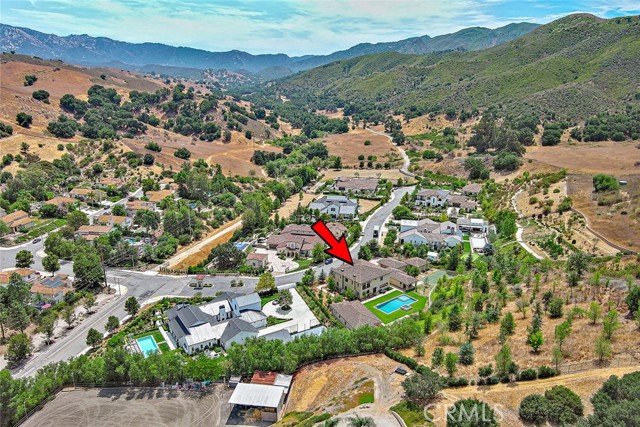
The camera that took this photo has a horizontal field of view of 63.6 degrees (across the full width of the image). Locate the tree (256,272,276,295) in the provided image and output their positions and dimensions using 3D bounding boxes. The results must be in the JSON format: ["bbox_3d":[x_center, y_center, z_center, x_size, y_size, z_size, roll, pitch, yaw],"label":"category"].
[{"bbox_3d":[-19.706,25.701,189.305,7.118,8.083,7.118,0,17,0],"label":"tree"}]

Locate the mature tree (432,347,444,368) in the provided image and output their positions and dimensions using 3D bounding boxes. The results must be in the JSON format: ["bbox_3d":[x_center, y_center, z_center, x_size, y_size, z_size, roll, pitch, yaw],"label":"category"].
[{"bbox_3d":[30.120,36.610,131.070,2.960,5.750,2.960,0,17,0],"label":"mature tree"}]

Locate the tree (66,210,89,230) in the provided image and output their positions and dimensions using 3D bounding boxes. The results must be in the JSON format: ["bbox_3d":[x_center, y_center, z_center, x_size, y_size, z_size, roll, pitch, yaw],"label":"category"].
[{"bbox_3d":[-118.220,3.410,251.370,10.400,9.150,10.400,0,17,0],"label":"tree"}]

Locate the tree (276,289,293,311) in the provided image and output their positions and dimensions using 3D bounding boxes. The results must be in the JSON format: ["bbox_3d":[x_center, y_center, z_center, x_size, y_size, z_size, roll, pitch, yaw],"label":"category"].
[{"bbox_3d":[-11.930,28.890,173.200,5.210,7.280,5.210,0,17,0],"label":"tree"}]

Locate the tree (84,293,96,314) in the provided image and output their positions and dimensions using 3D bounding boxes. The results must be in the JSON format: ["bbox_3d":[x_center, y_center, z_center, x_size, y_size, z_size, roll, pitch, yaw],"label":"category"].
[{"bbox_3d":[-78.307,31.017,176.142,4.325,7.783,4.325,0,17,0],"label":"tree"}]

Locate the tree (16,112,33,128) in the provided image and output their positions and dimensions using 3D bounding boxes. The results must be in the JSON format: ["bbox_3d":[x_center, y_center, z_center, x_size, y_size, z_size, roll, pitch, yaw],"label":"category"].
[{"bbox_3d":[-274.790,-86.480,479.460,14.430,14.290,14.430,0,17,0],"label":"tree"}]

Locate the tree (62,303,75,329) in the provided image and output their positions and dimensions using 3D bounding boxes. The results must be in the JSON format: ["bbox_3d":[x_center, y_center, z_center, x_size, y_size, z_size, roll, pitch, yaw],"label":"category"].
[{"bbox_3d":[-80.250,32.550,164.520,3.640,8.740,3.530,0,16,0],"label":"tree"}]

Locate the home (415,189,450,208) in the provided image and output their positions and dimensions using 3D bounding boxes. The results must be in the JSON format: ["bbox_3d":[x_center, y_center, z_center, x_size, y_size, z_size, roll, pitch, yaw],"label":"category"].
[{"bbox_3d":[63.810,-8.770,292.170,18.000,8.000,13.000,6,18,19],"label":"home"}]

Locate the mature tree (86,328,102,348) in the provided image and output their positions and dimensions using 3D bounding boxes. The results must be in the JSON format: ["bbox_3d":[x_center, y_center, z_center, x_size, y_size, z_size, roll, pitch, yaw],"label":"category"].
[{"bbox_3d":[-68.051,37.960,155.958,4.555,6.560,4.555,0,17,0],"label":"mature tree"}]

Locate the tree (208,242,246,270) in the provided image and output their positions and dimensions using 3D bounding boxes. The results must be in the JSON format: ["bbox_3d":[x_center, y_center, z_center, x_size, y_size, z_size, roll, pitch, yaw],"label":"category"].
[{"bbox_3d":[-38.170,17.740,212.760,14.900,10.070,14.450,0,16,0],"label":"tree"}]

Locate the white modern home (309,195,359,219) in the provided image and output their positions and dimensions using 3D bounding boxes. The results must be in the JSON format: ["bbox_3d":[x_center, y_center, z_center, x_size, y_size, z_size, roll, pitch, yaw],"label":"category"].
[{"bbox_3d":[7.480,-3.650,275.000,24.000,8.500,17.000,2,18,7],"label":"white modern home"}]

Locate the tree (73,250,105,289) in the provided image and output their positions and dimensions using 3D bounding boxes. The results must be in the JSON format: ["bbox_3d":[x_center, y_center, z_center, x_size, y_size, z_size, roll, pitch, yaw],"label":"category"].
[{"bbox_3d":[-87.310,21.120,194.450,11.470,13.490,11.120,0,16,0],"label":"tree"}]

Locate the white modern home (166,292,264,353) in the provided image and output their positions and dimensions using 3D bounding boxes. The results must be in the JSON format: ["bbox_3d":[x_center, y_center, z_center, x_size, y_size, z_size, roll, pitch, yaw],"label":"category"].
[{"bbox_3d":[-31.772,33.564,165.608,30.000,7.300,27.500,-10,20,-29],"label":"white modern home"}]

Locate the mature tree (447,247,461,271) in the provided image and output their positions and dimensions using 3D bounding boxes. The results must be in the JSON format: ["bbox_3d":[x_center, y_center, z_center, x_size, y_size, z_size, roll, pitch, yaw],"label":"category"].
[{"bbox_3d":[54.710,18.440,211.310,5.450,10.050,5.290,0,16,0],"label":"mature tree"}]

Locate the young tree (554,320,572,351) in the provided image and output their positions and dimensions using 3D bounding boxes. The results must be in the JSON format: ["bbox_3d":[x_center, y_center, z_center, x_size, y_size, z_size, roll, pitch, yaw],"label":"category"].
[{"bbox_3d":[57.620,29.100,122.000,4.050,8.050,3.920,0,16,0],"label":"young tree"}]

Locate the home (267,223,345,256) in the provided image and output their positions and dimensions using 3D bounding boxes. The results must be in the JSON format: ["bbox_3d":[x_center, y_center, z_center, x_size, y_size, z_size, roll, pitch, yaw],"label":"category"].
[{"bbox_3d":[-5.500,11.620,237.920,35.000,8.500,23.000,3,16,12],"label":"home"}]

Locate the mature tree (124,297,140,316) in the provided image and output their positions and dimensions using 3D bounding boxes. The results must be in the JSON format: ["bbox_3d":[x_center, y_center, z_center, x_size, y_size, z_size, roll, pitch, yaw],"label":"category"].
[{"bbox_3d":[-61.620,30.560,169.440,5.100,6.340,5.100,0,17,0],"label":"mature tree"}]

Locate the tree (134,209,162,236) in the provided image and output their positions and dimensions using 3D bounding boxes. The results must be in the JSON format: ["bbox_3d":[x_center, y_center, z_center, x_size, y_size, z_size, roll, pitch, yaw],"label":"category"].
[{"bbox_3d":[-78.555,3.178,234.931,11.246,9.883,11.246,0,17,0],"label":"tree"}]

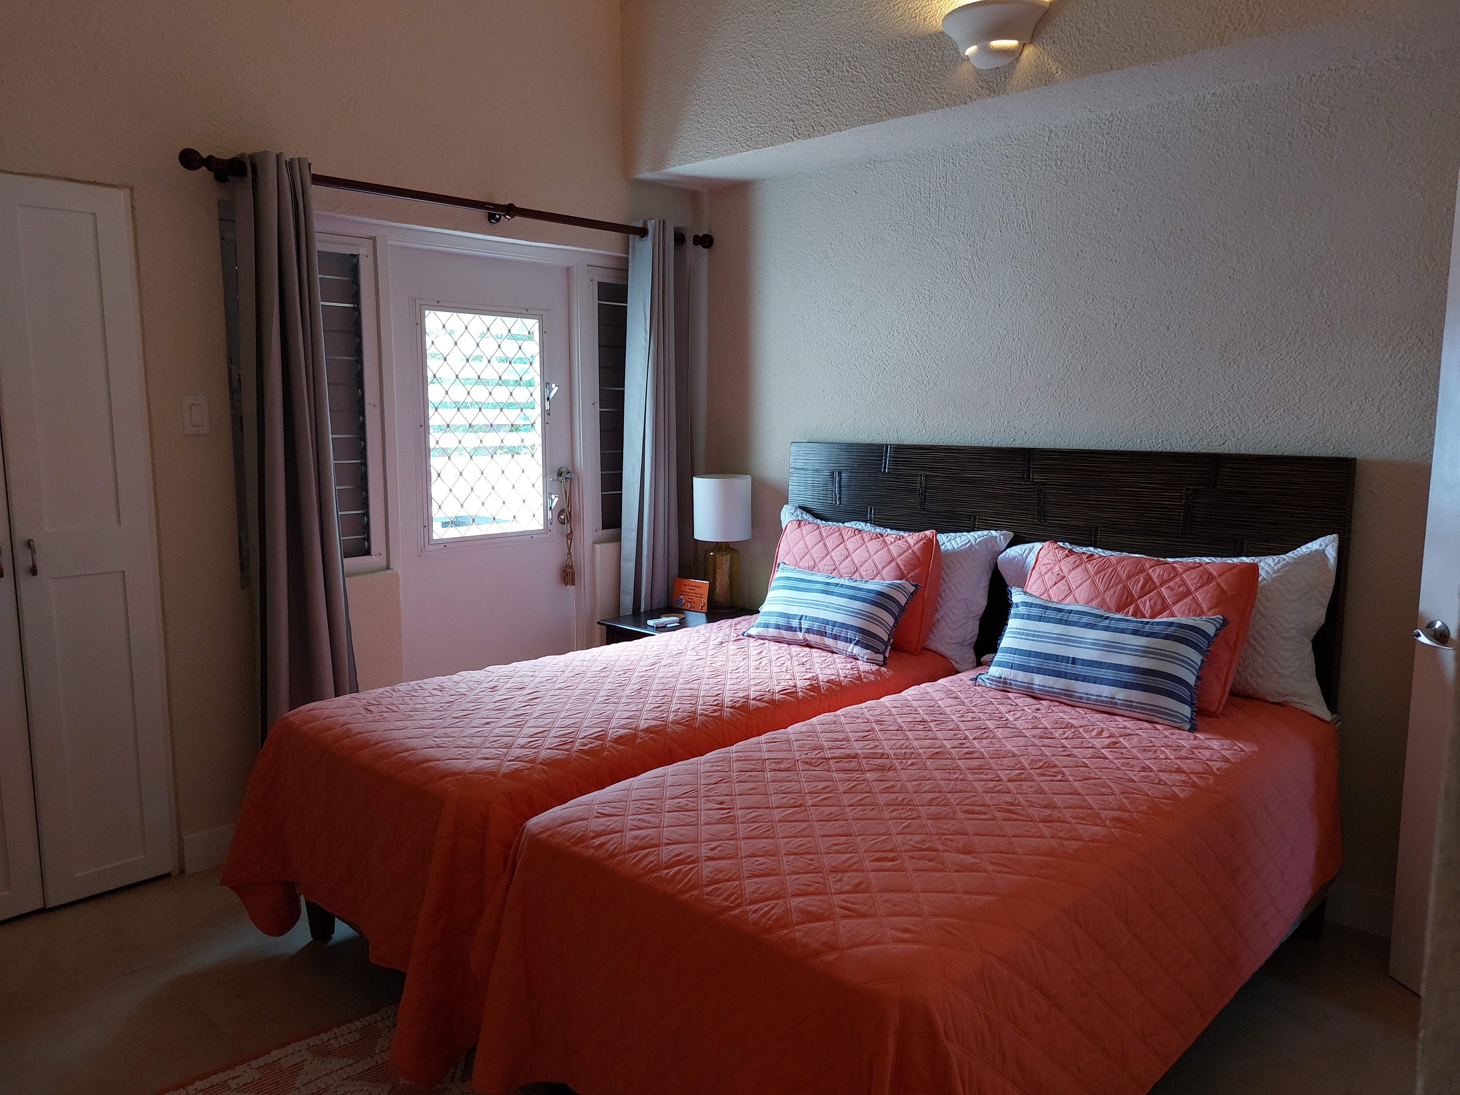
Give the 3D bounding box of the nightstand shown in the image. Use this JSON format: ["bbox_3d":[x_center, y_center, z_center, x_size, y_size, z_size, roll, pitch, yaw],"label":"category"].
[{"bbox_3d":[-0.134,0.574,4.148,0.610,0.585,0.440,-7,10,-43],"label":"nightstand"}]

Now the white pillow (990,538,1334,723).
[{"bbox_3d":[1.192,0.187,2.940,0.200,0.490,0.950,7,1,-44],"label":"white pillow"}]

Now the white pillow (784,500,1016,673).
[{"bbox_3d":[0.512,0.120,3.601,0.200,0.490,0.950,15,-5,-44],"label":"white pillow"}]

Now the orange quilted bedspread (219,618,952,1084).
[{"bbox_3d":[-0.255,0.673,3.141,2.120,0.560,1.200,-7,10,-43],"label":"orange quilted bedspread"}]

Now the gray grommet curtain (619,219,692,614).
[{"bbox_3d":[-0.289,-0.252,4.162,0.380,2.120,0.140,-7,10,-43],"label":"gray grommet curtain"}]

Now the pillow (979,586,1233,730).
[{"bbox_3d":[1.016,0.303,2.856,0.650,0.320,0.130,8,-21,46],"label":"pillow"}]

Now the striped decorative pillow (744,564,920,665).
[{"bbox_3d":[0.337,0.228,3.545,0.640,0.310,0.130,8,-23,46],"label":"striped decorative pillow"}]

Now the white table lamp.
[{"bbox_3d":[-0.030,-0.017,4.239,0.245,0.563,0.245,0,7,0],"label":"white table lamp"}]

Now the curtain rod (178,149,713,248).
[{"bbox_3d":[-0.813,-1.187,3.558,2.040,0.075,0.100,-7,10,-43],"label":"curtain rod"}]

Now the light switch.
[{"bbox_3d":[-1.597,-0.394,3.031,0.071,0.116,0.010,-7,10,-43],"label":"light switch"}]

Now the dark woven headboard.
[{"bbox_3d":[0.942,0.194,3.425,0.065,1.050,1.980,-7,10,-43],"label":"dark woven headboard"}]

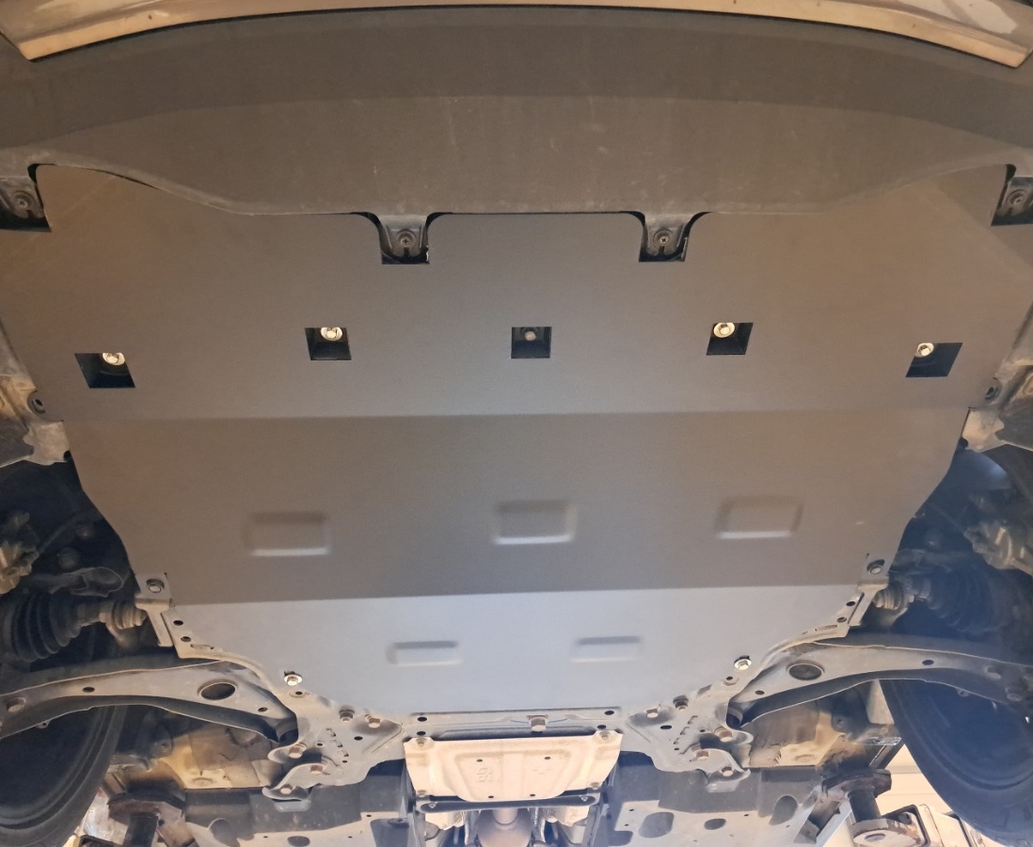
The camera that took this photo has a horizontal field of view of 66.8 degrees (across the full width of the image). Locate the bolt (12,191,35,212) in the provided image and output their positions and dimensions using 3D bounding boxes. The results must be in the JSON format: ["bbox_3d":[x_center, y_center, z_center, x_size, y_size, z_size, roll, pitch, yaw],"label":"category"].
[{"bbox_3d":[-0.373,-0.168,0.592,0.018,0.010,0.018,-1,-52,-3],"label":"bolt"}]

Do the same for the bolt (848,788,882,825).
[{"bbox_3d":[0.697,0.769,1.570,0.050,0.060,0.050,-1,-43,-3],"label":"bolt"}]

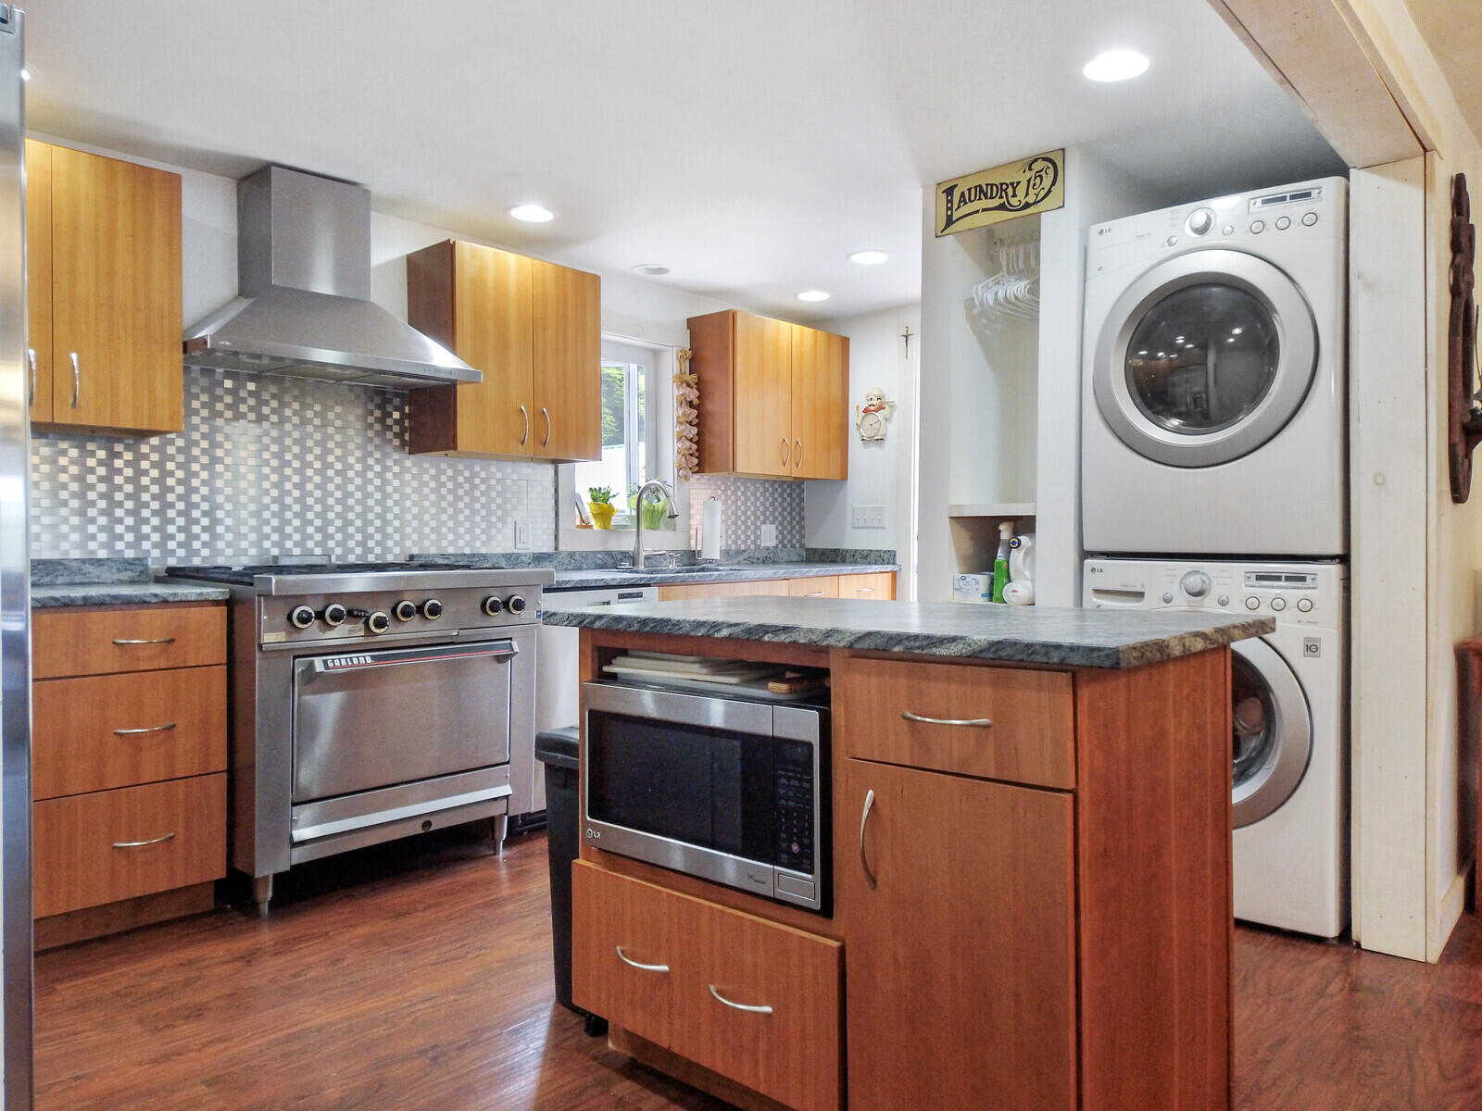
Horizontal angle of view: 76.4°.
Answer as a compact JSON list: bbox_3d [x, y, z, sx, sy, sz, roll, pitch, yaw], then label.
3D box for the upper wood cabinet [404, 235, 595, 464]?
[{"bbox_3d":[-0.920,-0.763,3.725,0.325,0.758,0.655,0,1,41],"label":"upper wood cabinet"}]

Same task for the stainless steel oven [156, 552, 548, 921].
[{"bbox_3d":[-1.232,0.514,3.035,0.860,0.930,0.880,0,1,41],"label":"stainless steel oven"}]

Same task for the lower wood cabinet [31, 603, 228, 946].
[{"bbox_3d":[-1.824,0.571,2.687,0.616,0.873,0.464,1,1,43],"label":"lower wood cabinet"}]

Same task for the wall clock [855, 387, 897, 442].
[{"bbox_3d":[0.725,-0.754,5.094,0.250,0.280,0.050,1,1,43],"label":"wall clock"}]

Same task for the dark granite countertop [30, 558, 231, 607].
[{"bbox_3d":[-1.819,0.072,2.671,0.636,0.128,0.480,1,1,43],"label":"dark granite countertop"}]

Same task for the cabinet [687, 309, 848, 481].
[{"bbox_3d":[0.164,-0.801,4.990,0.324,0.782,0.900,1,1,43],"label":"cabinet"}]

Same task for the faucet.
[{"bbox_3d":[-0.355,-0.145,4.233,0.270,0.410,0.140,0,1,41],"label":"faucet"}]

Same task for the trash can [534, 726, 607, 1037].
[{"bbox_3d":[-0.232,0.710,2.189,0.280,0.610,0.390,0,1,40],"label":"trash can"}]

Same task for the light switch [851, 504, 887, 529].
[{"bbox_3d":[0.663,-0.198,4.880,0.205,0.116,0.015,0,1,40],"label":"light switch"}]

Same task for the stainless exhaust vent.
[{"bbox_3d":[-1.407,-0.939,3.200,0.489,0.650,0.894,1,1,43],"label":"stainless exhaust vent"}]

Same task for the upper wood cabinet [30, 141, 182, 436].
[{"bbox_3d":[-2.008,-0.748,2.688,0.335,0.757,0.635,0,1,41],"label":"upper wood cabinet"}]

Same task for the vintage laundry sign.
[{"bbox_3d":[0.843,-1.176,3.060,0.445,0.182,0.012,0,1,40],"label":"vintage laundry sign"}]

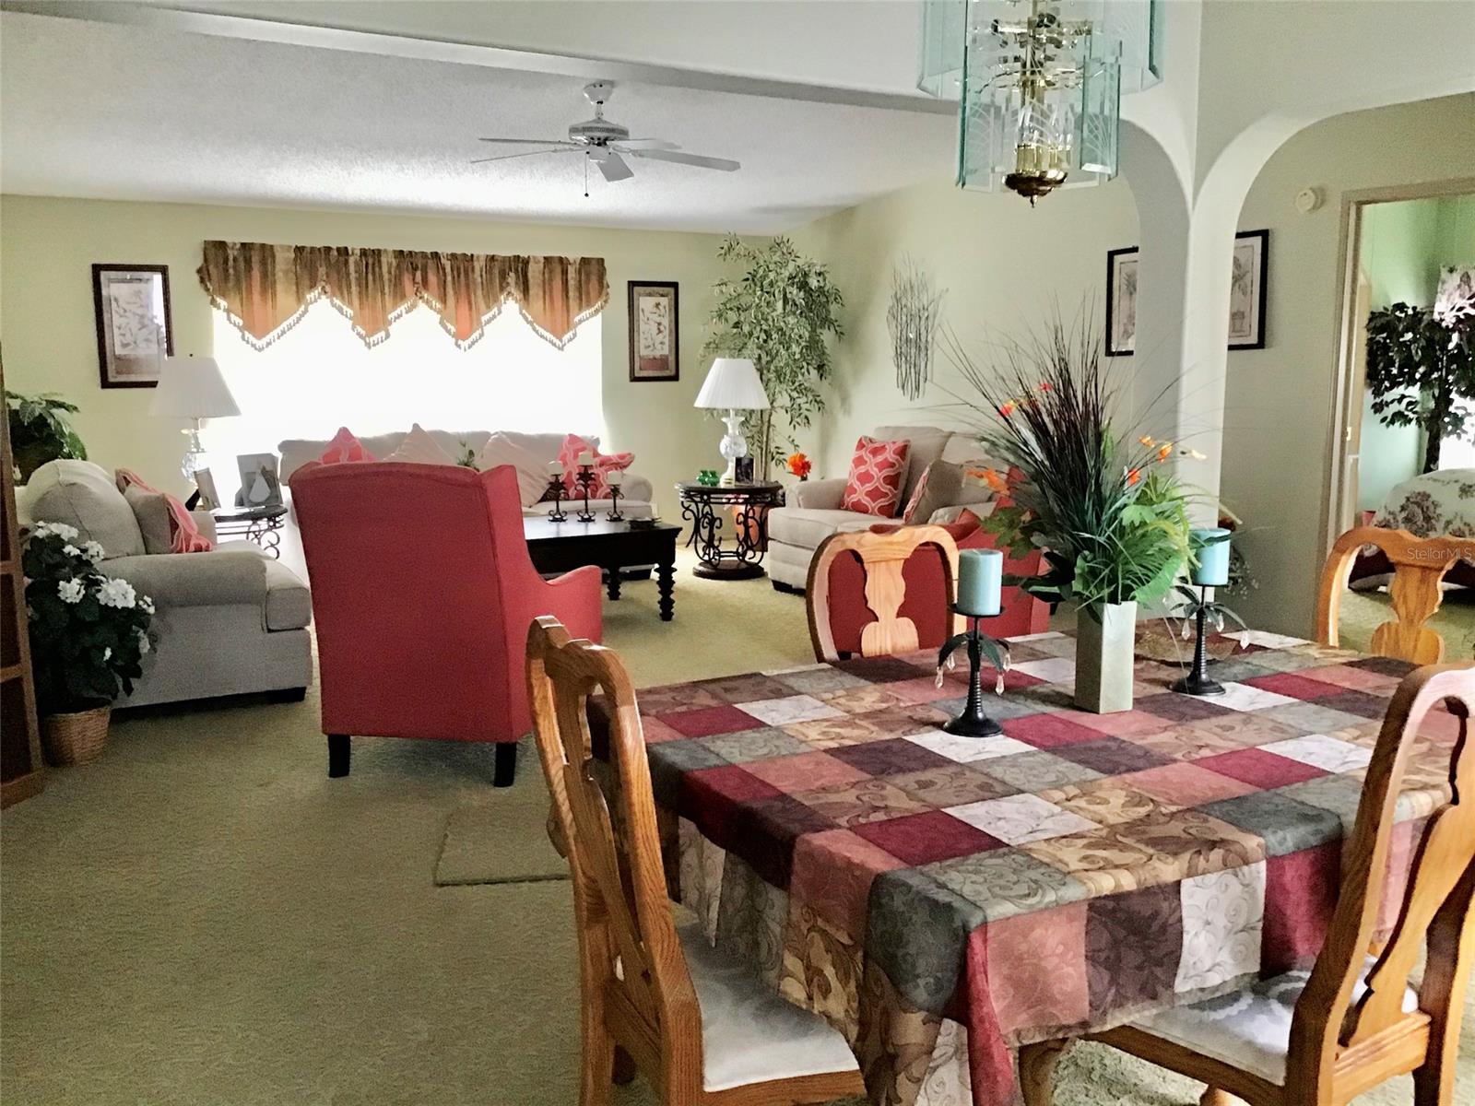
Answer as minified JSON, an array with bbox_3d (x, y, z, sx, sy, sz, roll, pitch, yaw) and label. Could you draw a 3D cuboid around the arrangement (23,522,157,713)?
[{"bbox_3d":[-2.316,0.229,4.720,0.480,0.680,0.460,-5,10,-30],"label":"arrangement"}]

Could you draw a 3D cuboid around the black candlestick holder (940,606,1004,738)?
[{"bbox_3d":[0.421,0.205,2.333,0.122,0.222,0.122,0,9,0],"label":"black candlestick holder"}]

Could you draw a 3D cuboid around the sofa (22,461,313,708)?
[{"bbox_3d":[-2.606,0.058,5.868,1.022,0.973,1.676,-5,10,-30],"label":"sofa"}]

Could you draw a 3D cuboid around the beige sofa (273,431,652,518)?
[{"bbox_3d":[-1.675,-0.276,8.223,2.180,0.930,0.994,-5,10,-30],"label":"beige sofa"}]

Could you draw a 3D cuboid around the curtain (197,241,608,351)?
[{"bbox_3d":[-2.102,-1.664,8.719,2.677,0.657,0.130,-4,9,-28],"label":"curtain"}]

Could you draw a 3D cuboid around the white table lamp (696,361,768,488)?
[{"bbox_3d":[-0.033,-0.832,8.418,0.476,0.818,0.476,0,8,0],"label":"white table lamp"}]

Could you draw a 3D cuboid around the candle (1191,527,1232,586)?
[{"bbox_3d":[0.928,0.007,2.588,0.078,0.105,0.078,-5,10,-30],"label":"candle"}]

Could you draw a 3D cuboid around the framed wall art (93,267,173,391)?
[{"bbox_3d":[-3.642,-1.367,7.987,0.417,0.739,0.035,-4,9,-28],"label":"framed wall art"}]

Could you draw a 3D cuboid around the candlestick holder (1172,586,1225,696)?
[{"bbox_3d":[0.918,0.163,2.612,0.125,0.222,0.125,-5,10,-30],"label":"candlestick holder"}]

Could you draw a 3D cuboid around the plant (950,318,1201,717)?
[{"bbox_3d":[0.591,-0.066,2.322,0.420,0.699,0.400,-4,9,-28],"label":"plant"}]

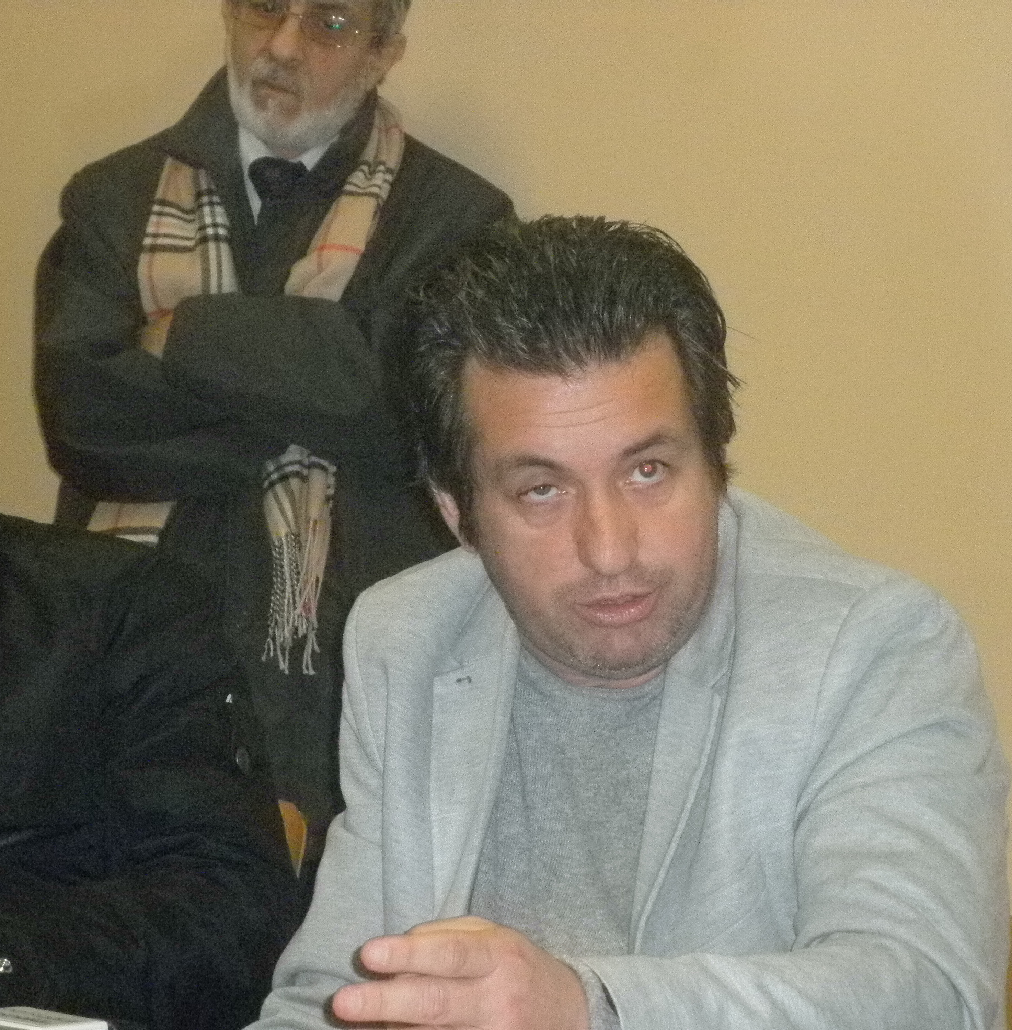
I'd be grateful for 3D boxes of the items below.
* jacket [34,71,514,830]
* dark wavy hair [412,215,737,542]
[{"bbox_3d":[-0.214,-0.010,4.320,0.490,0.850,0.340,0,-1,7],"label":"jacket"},{"bbox_3d":[0.039,-0.076,2.650,0.195,0.210,0.225,-11,10,-6],"label":"dark wavy hair"}]

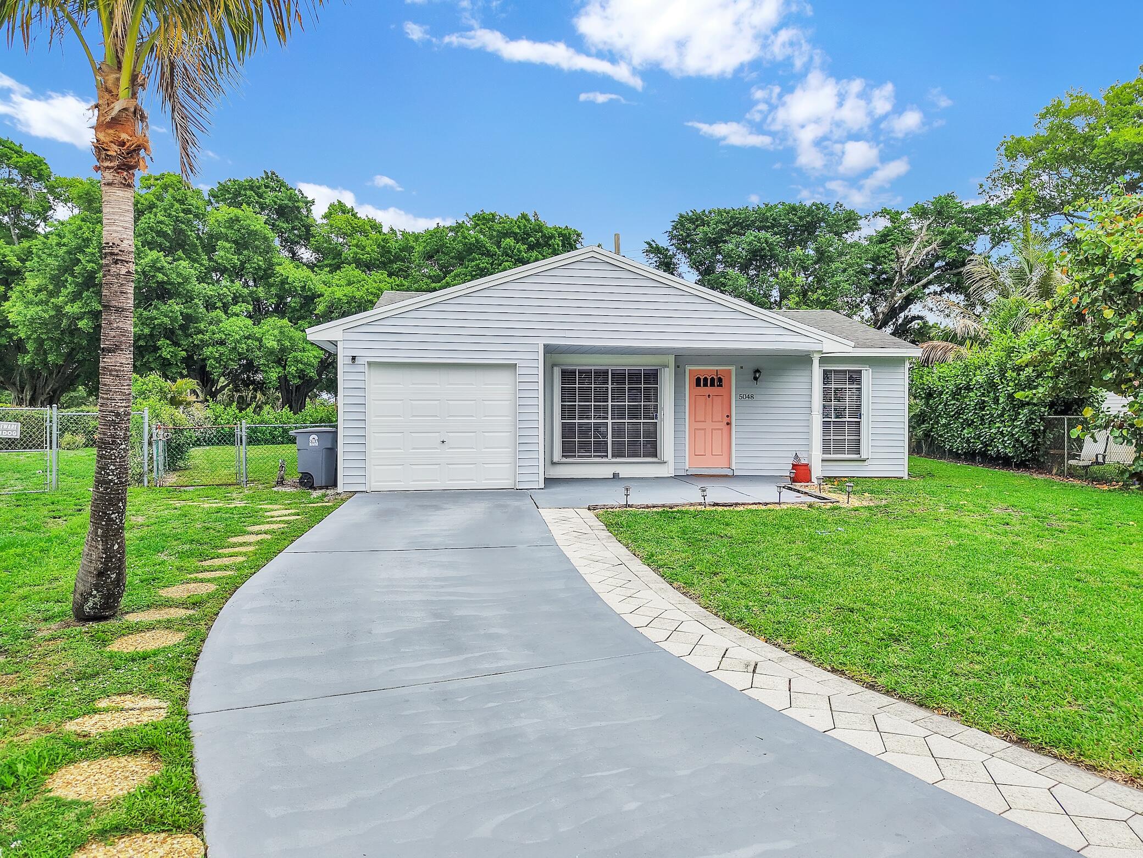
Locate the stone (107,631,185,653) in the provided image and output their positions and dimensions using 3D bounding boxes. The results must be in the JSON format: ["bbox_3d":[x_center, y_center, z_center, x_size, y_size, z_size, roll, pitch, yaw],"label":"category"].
[{"bbox_3d":[-2.800,1.427,5.240,0.455,0.050,0.450,0,0,0],"label":"stone"}]

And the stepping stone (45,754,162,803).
[{"bbox_3d":[-2.020,1.522,3.430,0.450,0.050,0.455,0,0,0],"label":"stepping stone"}]

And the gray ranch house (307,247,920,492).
[{"bbox_3d":[0.790,-1.050,18.200,11.700,4.100,9.600,0,0,-9],"label":"gray ranch house"}]

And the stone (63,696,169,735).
[{"bbox_3d":[-2.290,1.487,4.080,0.455,0.050,0.475,0,0,0],"label":"stone"}]

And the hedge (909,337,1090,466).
[{"bbox_3d":[12.000,-0.640,23.000,1.800,3.300,9.800,0,0,9],"label":"hedge"}]

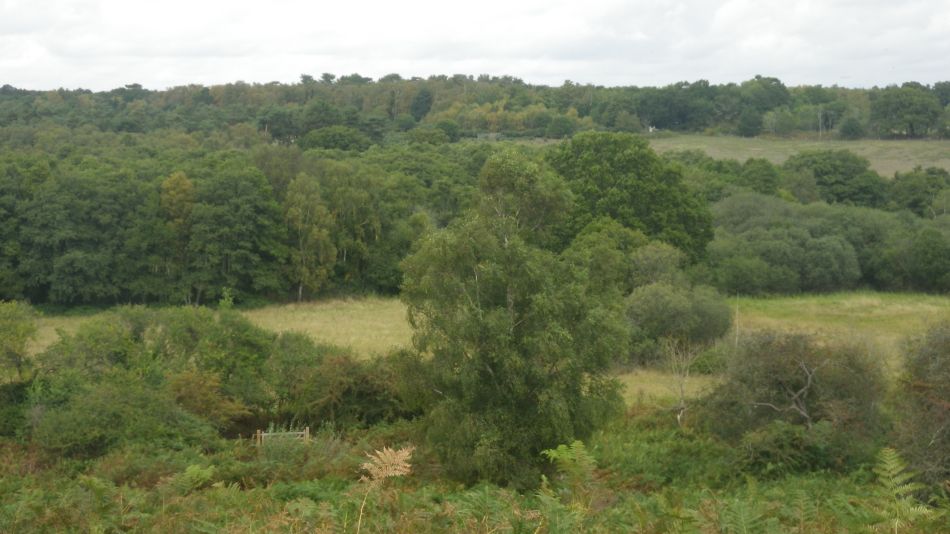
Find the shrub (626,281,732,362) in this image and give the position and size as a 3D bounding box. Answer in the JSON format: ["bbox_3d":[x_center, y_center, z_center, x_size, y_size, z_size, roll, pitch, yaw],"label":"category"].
[{"bbox_3d":[14.560,4.088,112.000,7.675,5.953,7.000,0,6,0],"label":"shrub"}]

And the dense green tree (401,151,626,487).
[{"bbox_3d":[1.627,2.219,66.000,9.552,14.286,9.200,0,6,0],"label":"dense green tree"}]

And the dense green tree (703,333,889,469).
[{"bbox_3d":[14.640,6.110,72.000,8.669,6.363,7.600,0,6,0],"label":"dense green tree"}]

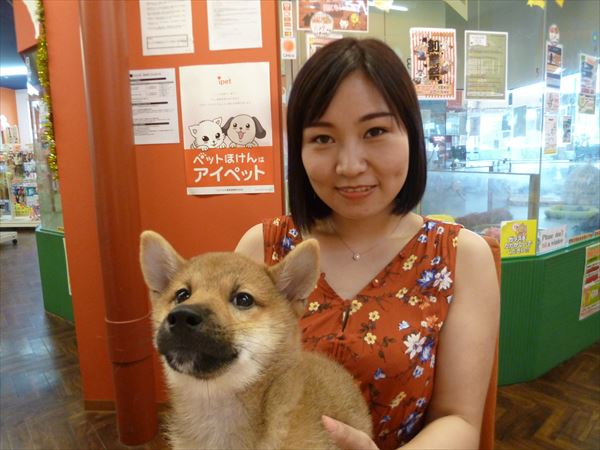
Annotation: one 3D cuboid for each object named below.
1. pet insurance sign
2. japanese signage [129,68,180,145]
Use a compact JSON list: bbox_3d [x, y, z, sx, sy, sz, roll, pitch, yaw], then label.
[{"bbox_3d":[-0.295,-0.384,1.688,0.364,0.515,0.010,-1,7,4],"label":"pet insurance sign"},{"bbox_3d":[-0.604,-0.483,1.699,0.208,0.297,0.010,-1,7,4],"label":"japanese signage"}]

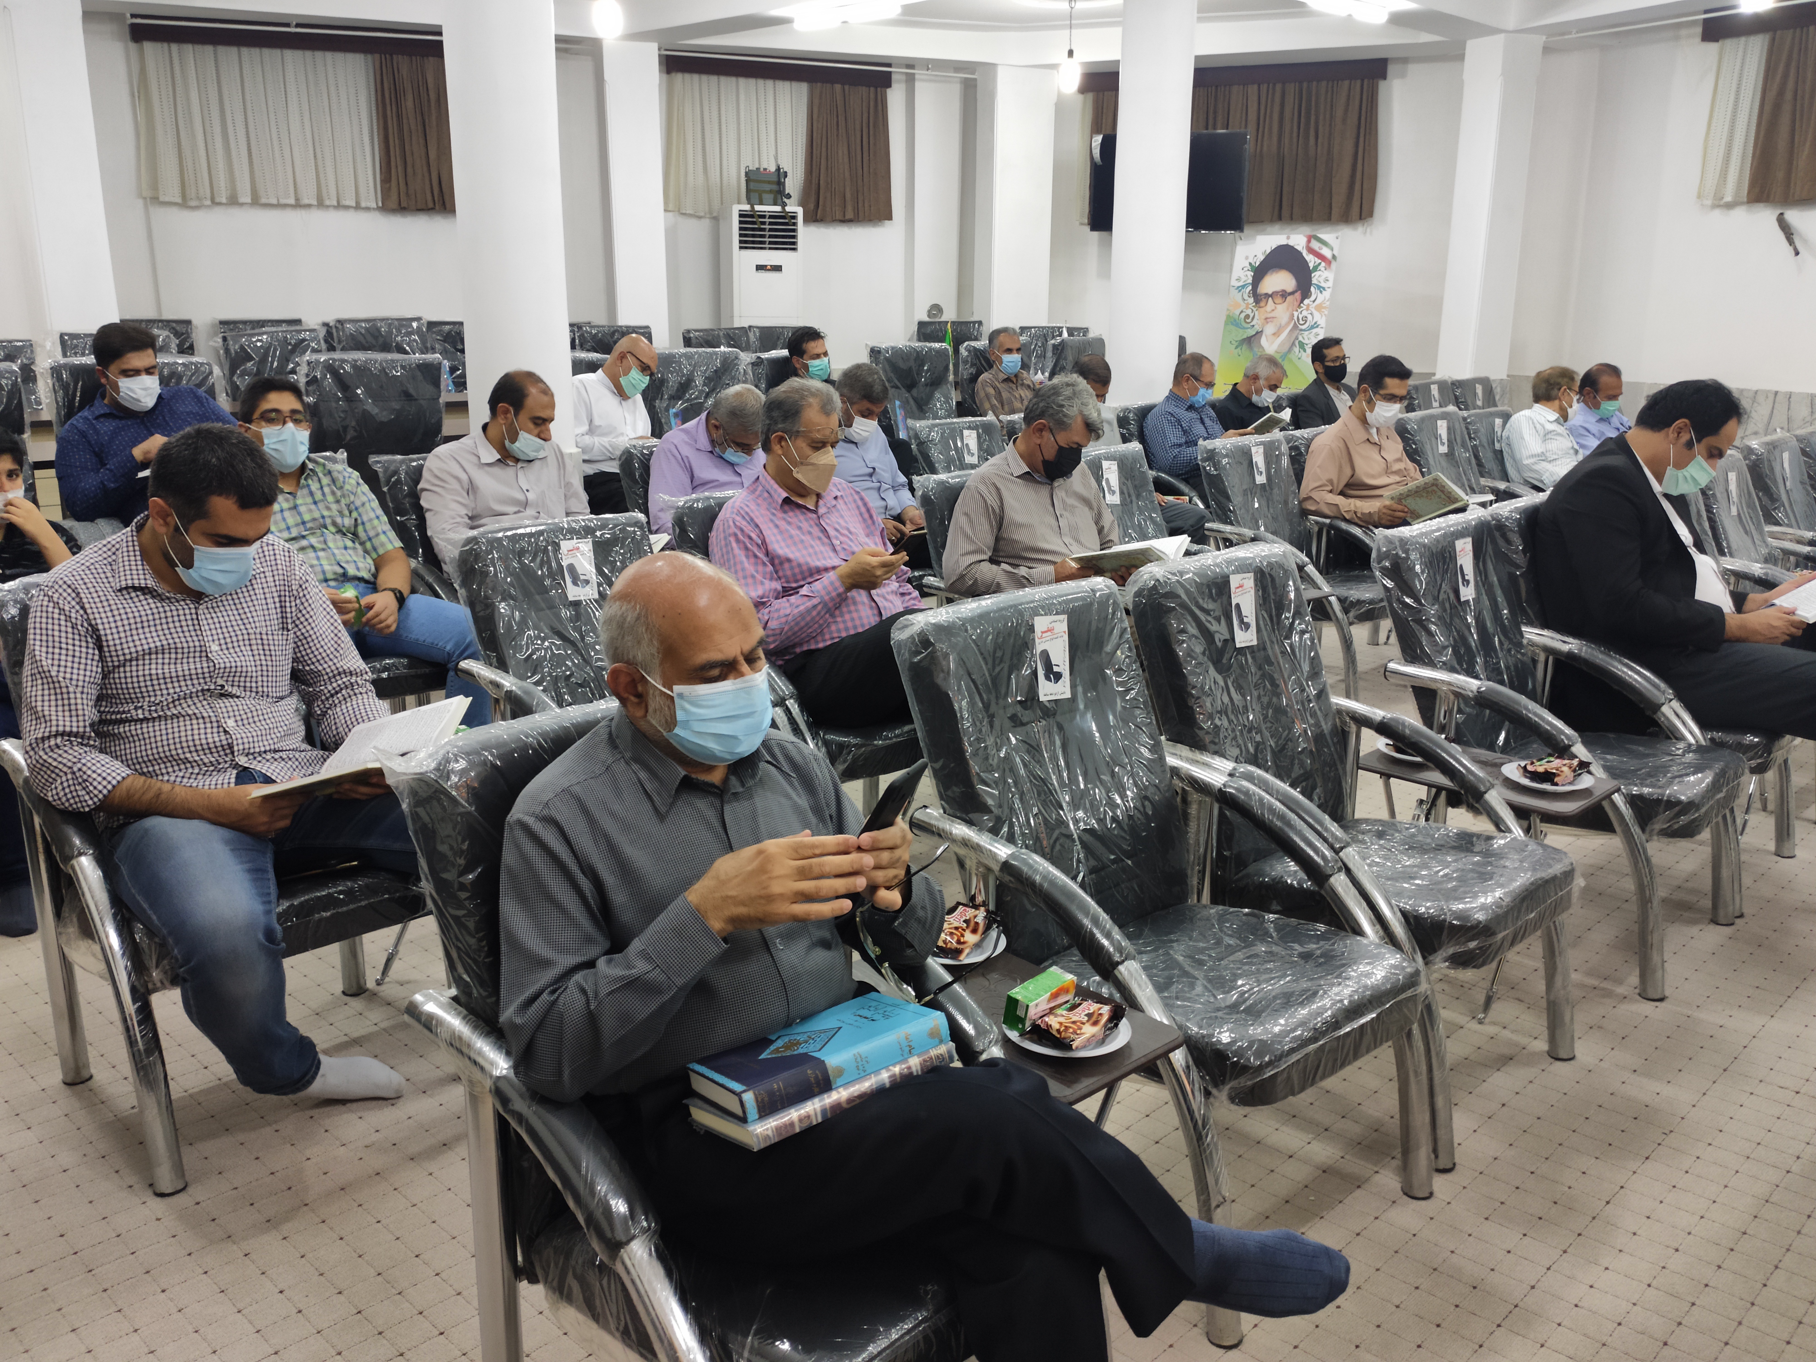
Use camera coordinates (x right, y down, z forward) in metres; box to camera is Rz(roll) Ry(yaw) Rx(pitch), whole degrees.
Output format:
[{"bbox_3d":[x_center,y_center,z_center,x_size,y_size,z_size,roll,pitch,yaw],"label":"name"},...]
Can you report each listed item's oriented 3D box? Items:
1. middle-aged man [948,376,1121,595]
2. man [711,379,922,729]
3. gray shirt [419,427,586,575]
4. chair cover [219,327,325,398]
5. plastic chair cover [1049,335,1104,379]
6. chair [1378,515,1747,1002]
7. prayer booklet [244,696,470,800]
[{"bbox_3d":[0.503,-0.270,4.190,0.550,1.310,0.731,-12,19,-41],"label":"middle-aged man"},{"bbox_3d":[-0.107,-0.127,3.634,0.557,1.323,0.762,-12,19,-41],"label":"man"},{"bbox_3d":[-1.372,-0.554,4.636,0.510,0.600,0.390,-13,20,-41],"label":"gray shirt"},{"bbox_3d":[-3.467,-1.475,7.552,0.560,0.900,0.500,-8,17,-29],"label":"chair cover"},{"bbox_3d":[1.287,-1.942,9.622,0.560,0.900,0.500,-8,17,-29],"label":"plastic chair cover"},{"bbox_3d":[1.607,0.114,3.378,0.800,0.990,0.600,15,21,42],"label":"chair"},{"bbox_3d":[-1.057,0.132,2.623,0.341,0.098,0.242,-12,-18,-41],"label":"prayer booklet"}]

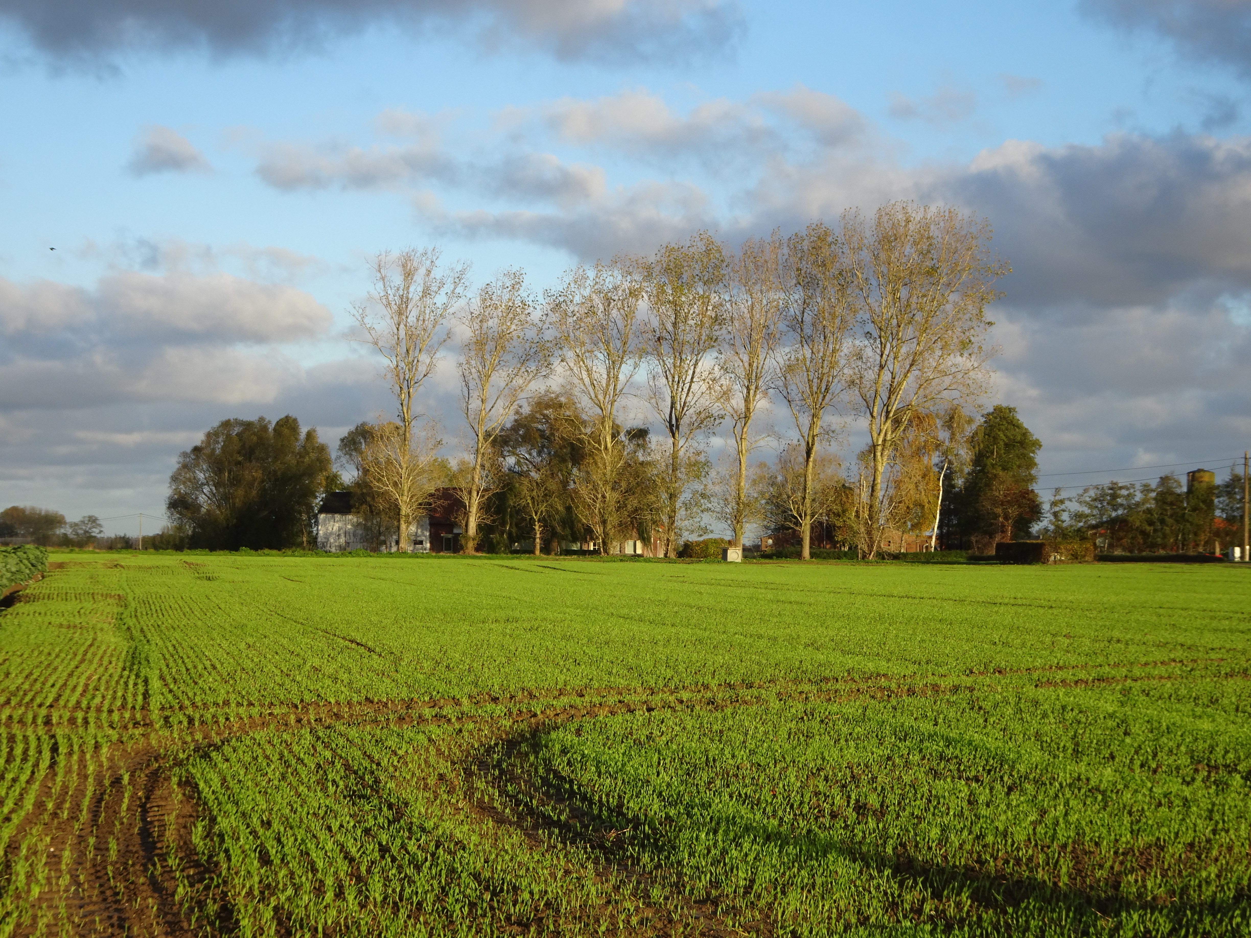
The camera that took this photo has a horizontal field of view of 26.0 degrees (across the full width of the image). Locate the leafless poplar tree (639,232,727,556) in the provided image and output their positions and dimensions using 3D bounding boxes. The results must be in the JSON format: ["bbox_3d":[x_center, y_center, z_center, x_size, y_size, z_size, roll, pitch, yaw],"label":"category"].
[{"bbox_3d":[5.106,-6.555,240.000,7.875,28.861,8.300,0,-1,0],"label":"leafless poplar tree"}]

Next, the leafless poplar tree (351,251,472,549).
[{"bbox_3d":[-19.197,-6.108,242.000,10.559,27.313,9.500,0,-1,0],"label":"leafless poplar tree"}]

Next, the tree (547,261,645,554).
[{"bbox_3d":[-2.639,-5.322,240.000,8.654,26.135,8.500,0,-1,0],"label":"tree"}]

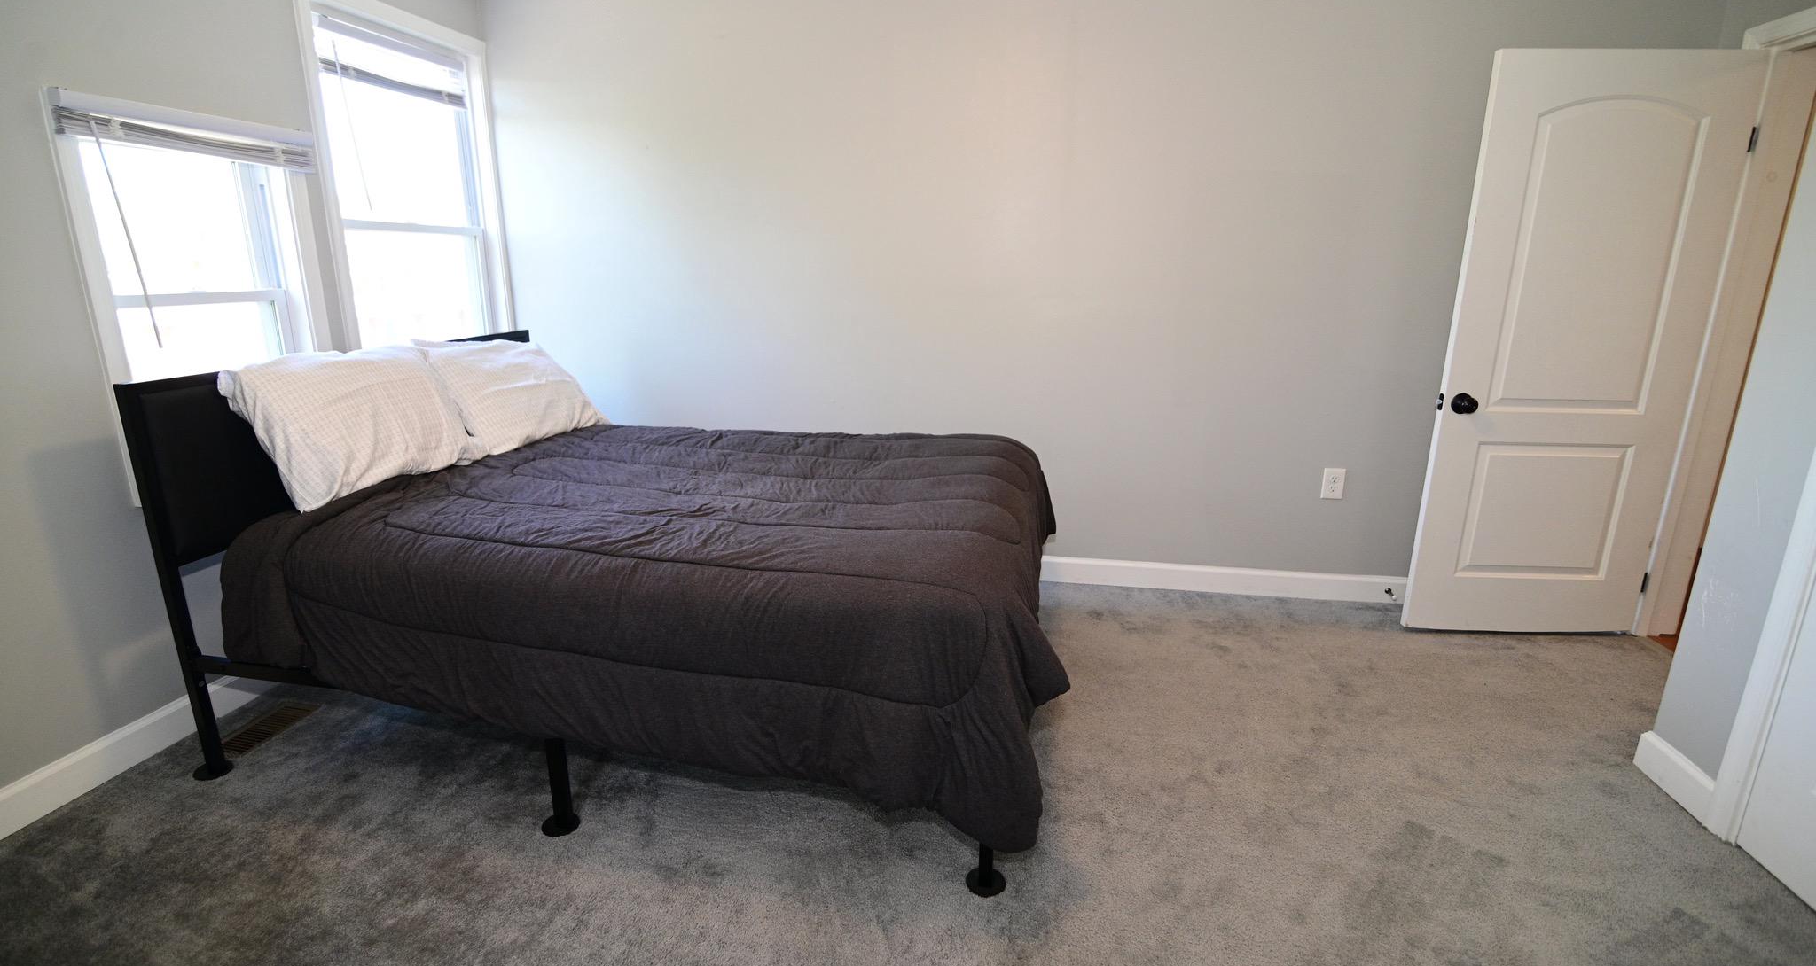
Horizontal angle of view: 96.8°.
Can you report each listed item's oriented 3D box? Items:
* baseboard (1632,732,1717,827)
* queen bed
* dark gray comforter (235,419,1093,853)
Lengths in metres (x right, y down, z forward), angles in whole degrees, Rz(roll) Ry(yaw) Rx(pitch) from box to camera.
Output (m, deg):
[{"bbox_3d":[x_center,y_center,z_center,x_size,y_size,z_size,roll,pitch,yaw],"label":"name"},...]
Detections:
[{"bbox_3d":[2.001,0.763,2.098,0.016,0.106,0.280,3,14,12],"label":"baseboard"},{"bbox_3d":[-0.700,0.142,2.575,2.155,1.050,1.570,3,14,11],"label":"queen bed"},{"bbox_3d":[-0.566,0.260,2.603,2.130,0.570,1.680,3,14,11],"label":"dark gray comforter"}]

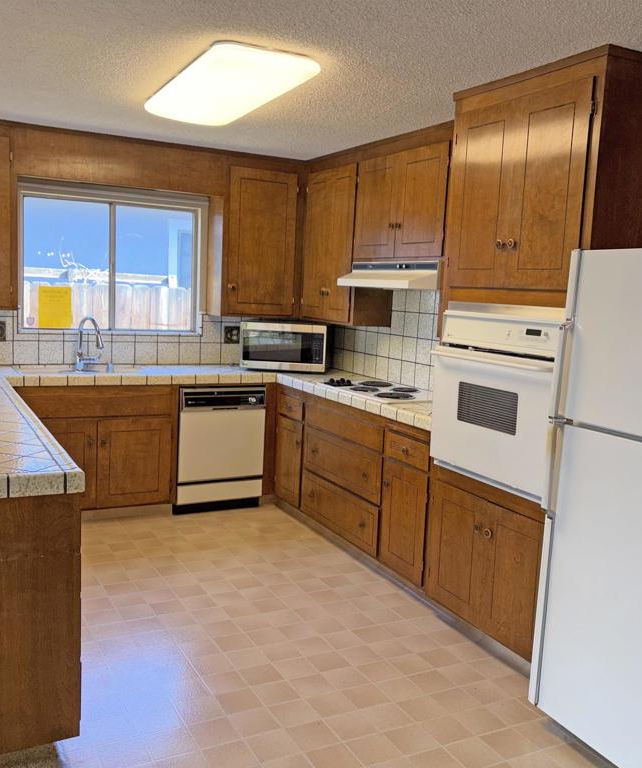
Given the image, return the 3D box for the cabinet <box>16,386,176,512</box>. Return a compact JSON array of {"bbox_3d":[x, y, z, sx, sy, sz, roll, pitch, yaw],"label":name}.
[{"bbox_3d":[-1.500,0.395,4.957,0.980,0.840,0.607,-1,8,-27],"label":"cabinet"}]

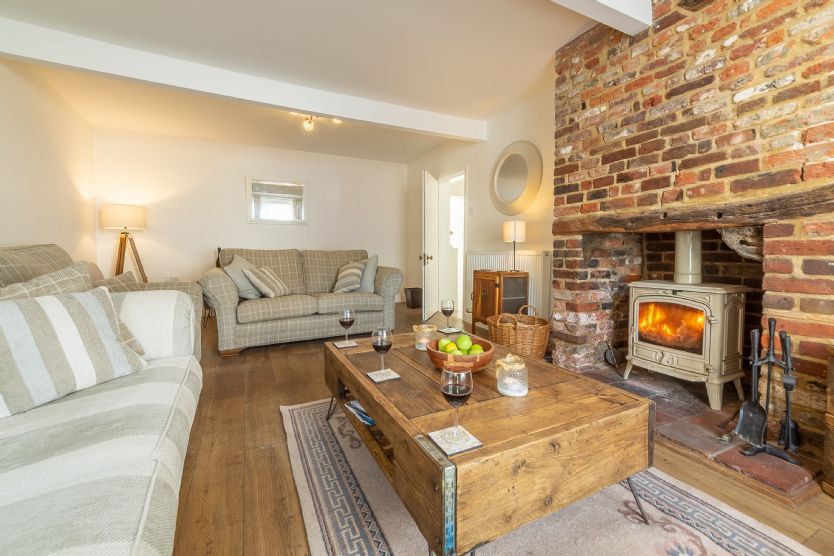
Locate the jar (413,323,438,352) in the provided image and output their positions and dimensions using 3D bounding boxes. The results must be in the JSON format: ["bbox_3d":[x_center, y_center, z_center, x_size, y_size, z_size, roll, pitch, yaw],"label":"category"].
[{"bbox_3d":[0.038,0.295,1.640,0.110,0.115,0.110,0,4,0],"label":"jar"}]

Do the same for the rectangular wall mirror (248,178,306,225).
[{"bbox_3d":[-2.116,-1.161,4.943,0.840,0.690,0.035,-2,4,-27],"label":"rectangular wall mirror"}]

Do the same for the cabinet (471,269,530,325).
[{"bbox_3d":[0.830,0.286,3.252,0.310,0.710,0.410,-2,4,-26],"label":"cabinet"}]

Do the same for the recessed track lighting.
[{"bbox_3d":[-1.161,-1.819,3.769,0.570,0.160,0.130,-2,4,-23],"label":"recessed track lighting"}]

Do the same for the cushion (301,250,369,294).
[{"bbox_3d":[-0.998,-0.074,3.941,0.700,0.500,0.220,-2,-10,-31],"label":"cushion"}]

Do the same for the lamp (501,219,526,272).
[{"bbox_3d":[0.960,-0.305,3.163,0.215,0.480,0.215,0,4,0],"label":"lamp"}]

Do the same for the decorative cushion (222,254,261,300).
[{"bbox_3d":[-1.743,-0.019,3.322,0.160,0.420,0.420,-28,-4,15],"label":"decorative cushion"}]

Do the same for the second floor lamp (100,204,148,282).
[{"bbox_3d":[-3.695,-0.161,4.144,0.500,1.487,0.480,-2,4,-23],"label":"second floor lamp"}]

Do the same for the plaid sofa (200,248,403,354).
[{"bbox_3d":[-1.231,0.159,3.590,1.900,0.920,0.950,-2,4,-31],"label":"plaid sofa"}]

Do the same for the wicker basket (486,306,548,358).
[{"bbox_3d":[0.855,0.477,2.777,0.470,0.390,0.500,3,5,37],"label":"wicker basket"}]

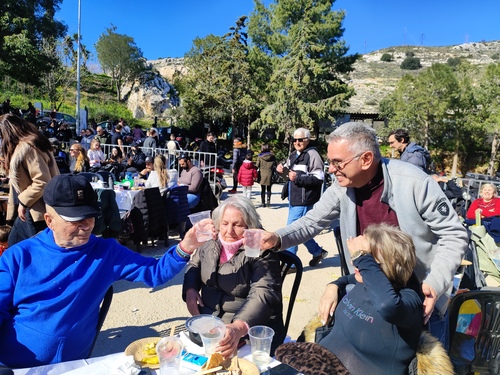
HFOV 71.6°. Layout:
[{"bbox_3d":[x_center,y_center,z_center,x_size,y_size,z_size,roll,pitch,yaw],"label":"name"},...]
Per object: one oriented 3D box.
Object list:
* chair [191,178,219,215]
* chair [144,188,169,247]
[{"bbox_3d":[-0.878,0.278,6.163,0.540,0.860,0.480,3,6,-6],"label":"chair"},{"bbox_3d":[-1.433,0.360,5.120,0.540,0.850,0.460,8,8,41],"label":"chair"}]

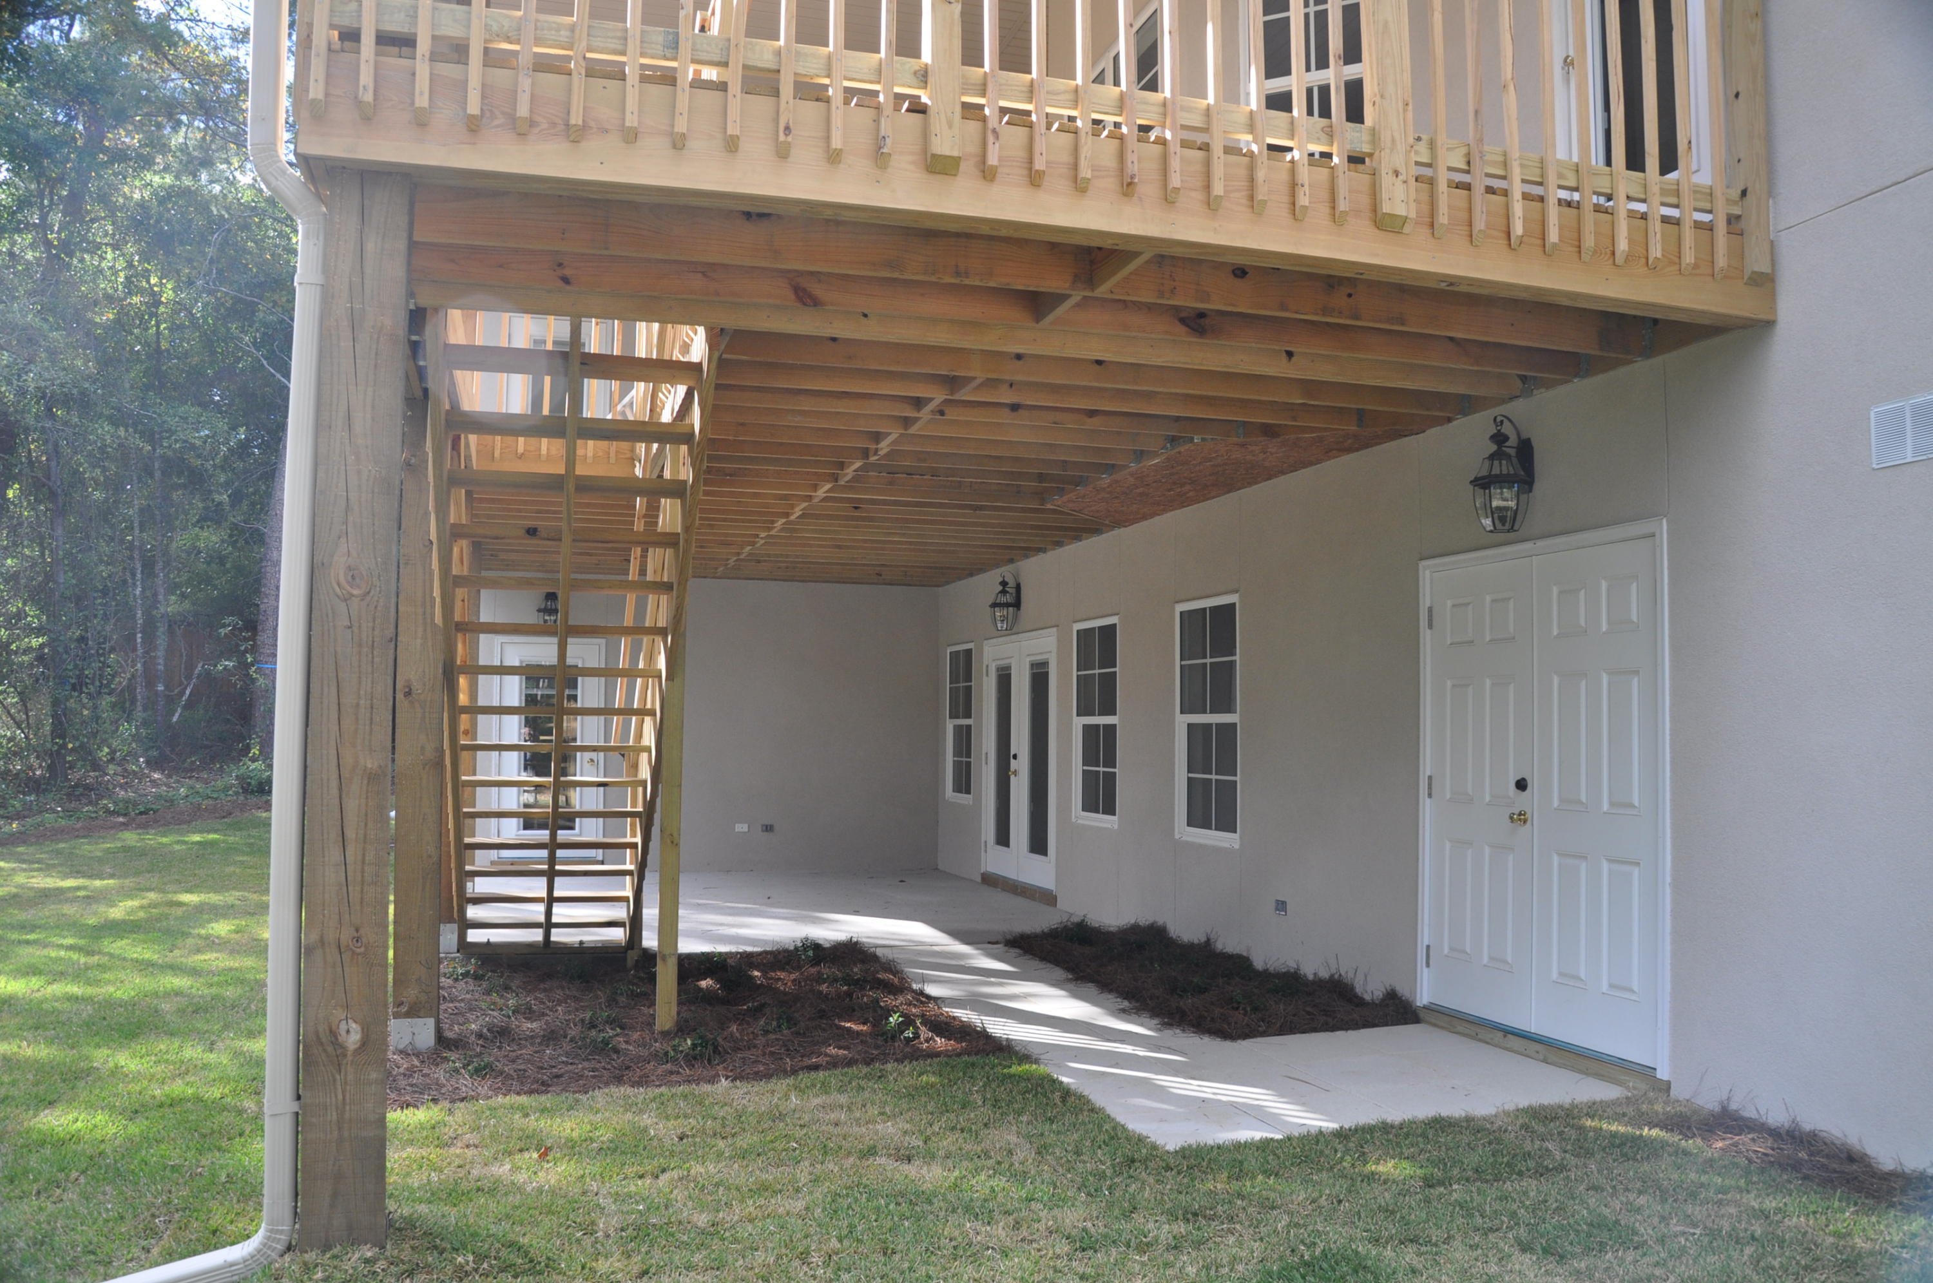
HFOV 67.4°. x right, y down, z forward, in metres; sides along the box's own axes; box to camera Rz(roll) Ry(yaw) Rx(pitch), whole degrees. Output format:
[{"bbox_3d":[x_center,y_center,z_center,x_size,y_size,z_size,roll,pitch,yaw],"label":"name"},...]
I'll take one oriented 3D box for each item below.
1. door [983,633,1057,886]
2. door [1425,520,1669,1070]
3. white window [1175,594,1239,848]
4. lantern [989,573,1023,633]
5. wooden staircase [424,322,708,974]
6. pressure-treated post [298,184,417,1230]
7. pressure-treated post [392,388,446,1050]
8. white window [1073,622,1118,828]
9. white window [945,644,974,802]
[{"bbox_3d":[0.449,1.008,12.441,0.110,2.120,1.920,1,-4,-17],"label":"door"},{"bbox_3d":[2.370,0.623,6.073,0.100,2.060,1.560,1,-4,-17],"label":"door"},{"bbox_3d":[1.497,0.497,8.975,0.100,1.530,0.900,1,-4,-17],"label":"white window"},{"bbox_3d":[0.329,-0.330,12.437,0.280,0.520,0.250,1,-4,-17],"label":"lantern"},{"bbox_3d":[-2.064,0.323,7.330,1.120,3.100,4.500,1,-4,-17],"label":"wooden staircase"},{"bbox_3d":[-1.514,0.142,3.576,0.195,2.640,0.195,1,-4,-17],"label":"pressure-treated post"},{"bbox_3d":[-2.241,0.319,5.961,0.185,2.700,0.185,1,-4,-17],"label":"pressure-treated post"},{"bbox_3d":[0.965,0.605,10.749,0.100,1.530,0.900,1,-4,-17],"label":"white window"},{"bbox_3d":[-0.050,0.805,14.119,0.100,1.530,0.900,1,-4,-17],"label":"white window"}]

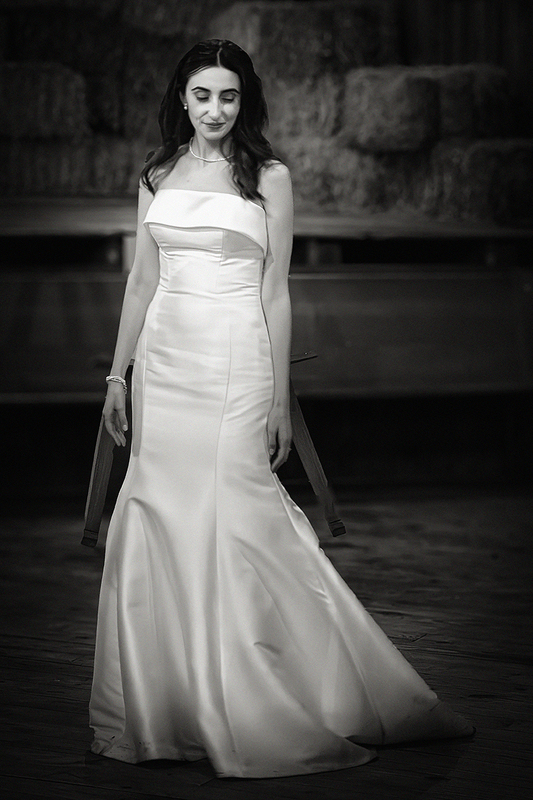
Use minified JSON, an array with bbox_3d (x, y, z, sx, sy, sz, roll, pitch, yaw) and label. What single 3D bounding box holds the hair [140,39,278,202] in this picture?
[{"bbox_3d":[-0.134,-0.657,5.220,0.315,0.385,0.250,-2,7,-15],"label":"hair"}]

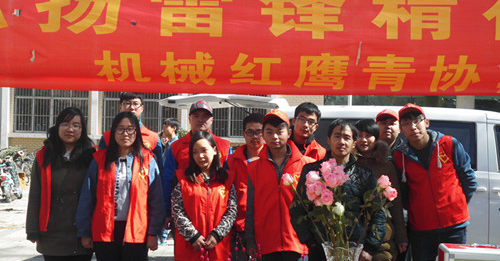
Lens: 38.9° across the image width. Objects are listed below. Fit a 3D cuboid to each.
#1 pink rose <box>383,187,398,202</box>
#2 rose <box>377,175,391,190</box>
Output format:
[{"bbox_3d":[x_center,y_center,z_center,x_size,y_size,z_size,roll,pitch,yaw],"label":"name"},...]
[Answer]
[{"bbox_3d":[0.558,0.253,2.800,0.056,0.056,0.057,-48,0,-44],"label":"pink rose"},{"bbox_3d":[0.534,0.206,2.820,0.055,0.055,0.055,18,15,0],"label":"rose"}]

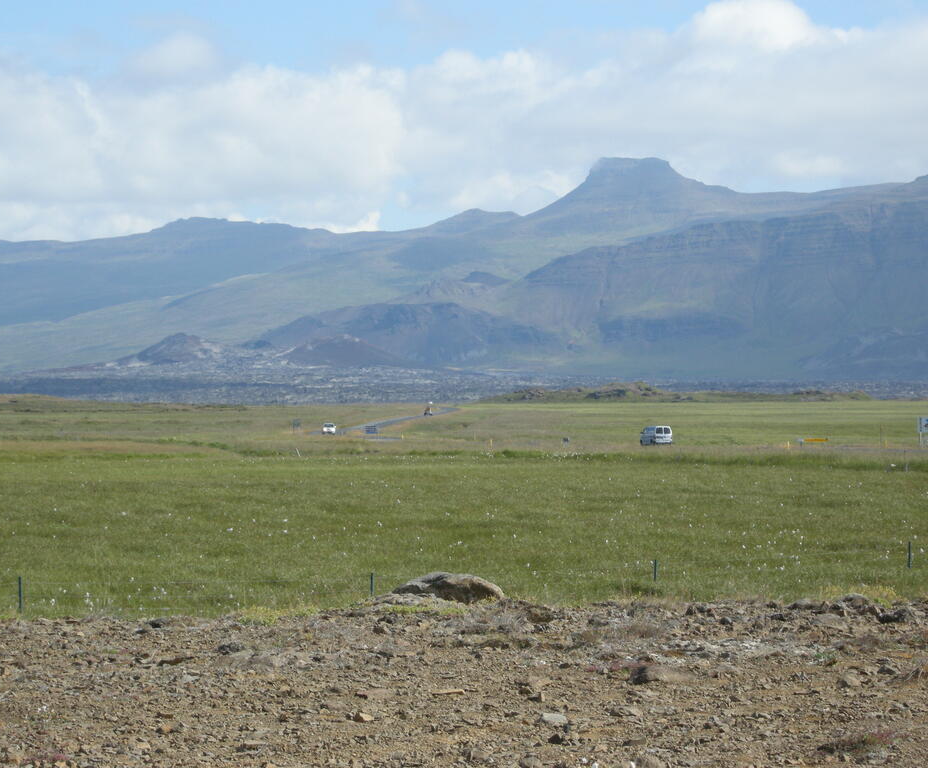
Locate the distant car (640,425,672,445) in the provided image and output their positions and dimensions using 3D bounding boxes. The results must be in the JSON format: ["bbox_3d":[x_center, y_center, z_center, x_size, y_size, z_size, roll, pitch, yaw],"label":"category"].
[{"bbox_3d":[18.620,4.930,352.000,1.800,1.900,4.500,0,0,-17],"label":"distant car"}]

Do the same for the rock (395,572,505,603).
[{"bbox_3d":[-0.120,1.570,28.000,0.860,0.240,0.600,0,0,0],"label":"rock"}]

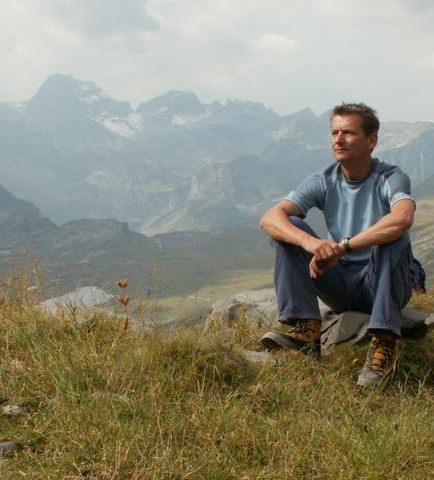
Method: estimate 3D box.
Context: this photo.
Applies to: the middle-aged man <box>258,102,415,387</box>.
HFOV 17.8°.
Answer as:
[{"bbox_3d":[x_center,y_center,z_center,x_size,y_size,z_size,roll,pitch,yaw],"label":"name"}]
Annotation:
[{"bbox_3d":[0.457,-0.008,5.300,0.620,1.040,0.750,1,3,18],"label":"middle-aged man"}]

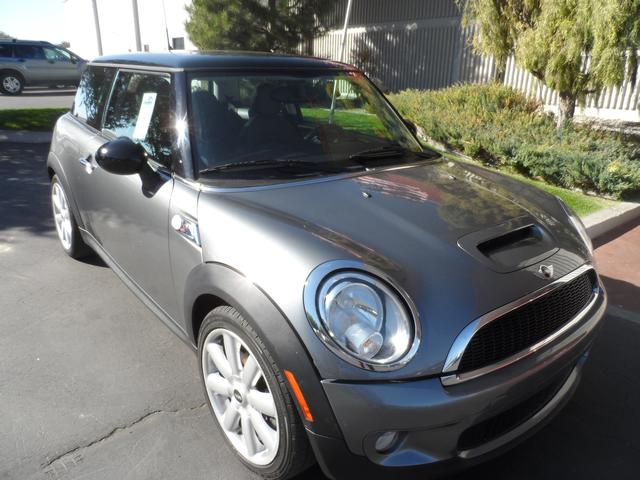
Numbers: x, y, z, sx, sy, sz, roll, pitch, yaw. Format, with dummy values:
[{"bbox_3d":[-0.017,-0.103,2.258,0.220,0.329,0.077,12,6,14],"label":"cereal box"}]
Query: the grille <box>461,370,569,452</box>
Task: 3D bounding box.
[{"bbox_3d":[0.779,0.564,1.608,0.850,0.130,0.110,-13,26,-39],"label":"grille"}]

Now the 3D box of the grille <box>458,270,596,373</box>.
[{"bbox_3d":[0.787,0.240,1.507,0.990,0.180,0.110,-13,26,-39],"label":"grille"}]

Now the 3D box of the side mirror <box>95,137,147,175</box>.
[{"bbox_3d":[-0.798,-0.343,1.821,0.225,0.155,0.140,-13,26,-39],"label":"side mirror"}]

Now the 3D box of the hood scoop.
[{"bbox_3d":[0.678,-0.002,1.567,0.470,0.095,0.205,-13,36,-39],"label":"hood scoop"}]

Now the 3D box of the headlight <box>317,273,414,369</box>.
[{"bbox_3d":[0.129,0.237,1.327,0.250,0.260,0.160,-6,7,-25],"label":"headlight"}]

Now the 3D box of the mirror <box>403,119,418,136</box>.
[{"bbox_3d":[0.552,-0.707,2.883,0.220,0.155,0.140,-13,26,-39],"label":"mirror"}]

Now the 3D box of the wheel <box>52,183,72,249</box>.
[{"bbox_3d":[-1.811,-0.182,3.276,0.180,0.475,0.475,-13,26,-39],"label":"wheel"}]

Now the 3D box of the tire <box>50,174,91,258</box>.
[{"bbox_3d":[-1.800,-0.184,3.285,0.205,0.625,0.625,-13,26,-39],"label":"tire"}]

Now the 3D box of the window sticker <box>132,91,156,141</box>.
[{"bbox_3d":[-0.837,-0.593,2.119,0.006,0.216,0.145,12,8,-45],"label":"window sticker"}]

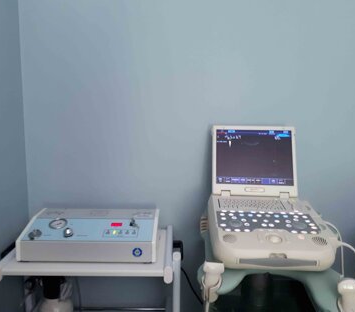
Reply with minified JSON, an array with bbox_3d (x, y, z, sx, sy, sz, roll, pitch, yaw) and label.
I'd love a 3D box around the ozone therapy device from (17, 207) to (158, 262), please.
[{"bbox_3d":[-0.291,0.274,1.157,0.440,0.113,0.241,0,6,1],"label":"ozone therapy device"}]

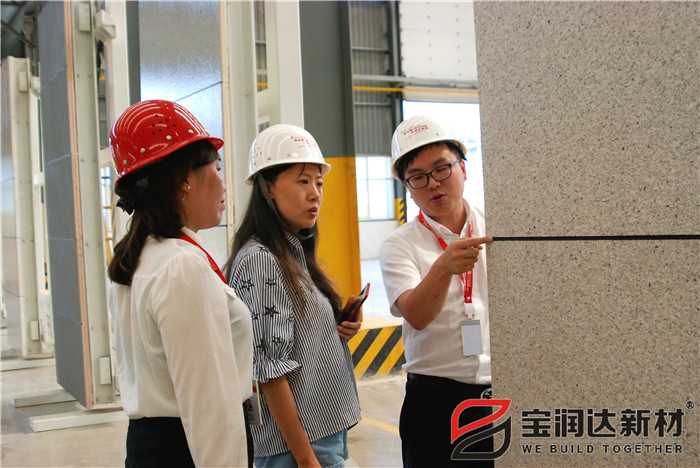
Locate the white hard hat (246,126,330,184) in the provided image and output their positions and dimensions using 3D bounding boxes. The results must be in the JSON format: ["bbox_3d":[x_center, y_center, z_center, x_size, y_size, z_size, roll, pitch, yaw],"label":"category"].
[{"bbox_3d":[-0.172,-0.226,2.252,0.214,0.155,0.272,-2,-6,-42],"label":"white hard hat"}]

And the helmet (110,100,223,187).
[{"bbox_3d":[-0.440,-0.227,1.887,0.272,0.155,0.214,-25,9,-22],"label":"helmet"}]

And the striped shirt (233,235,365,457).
[{"bbox_3d":[-0.142,0.282,2.250,0.310,0.575,0.420,-2,0,13],"label":"striped shirt"}]

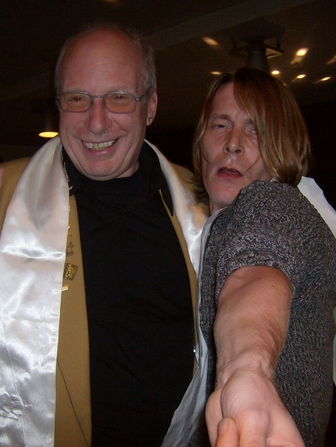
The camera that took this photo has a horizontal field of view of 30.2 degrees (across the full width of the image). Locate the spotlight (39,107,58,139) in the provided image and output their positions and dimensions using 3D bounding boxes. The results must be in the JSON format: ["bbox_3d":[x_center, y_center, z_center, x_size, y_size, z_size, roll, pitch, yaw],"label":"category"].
[{"bbox_3d":[-1.197,-1.024,6.250,0.195,0.280,0.195,1,-3,0],"label":"spotlight"}]

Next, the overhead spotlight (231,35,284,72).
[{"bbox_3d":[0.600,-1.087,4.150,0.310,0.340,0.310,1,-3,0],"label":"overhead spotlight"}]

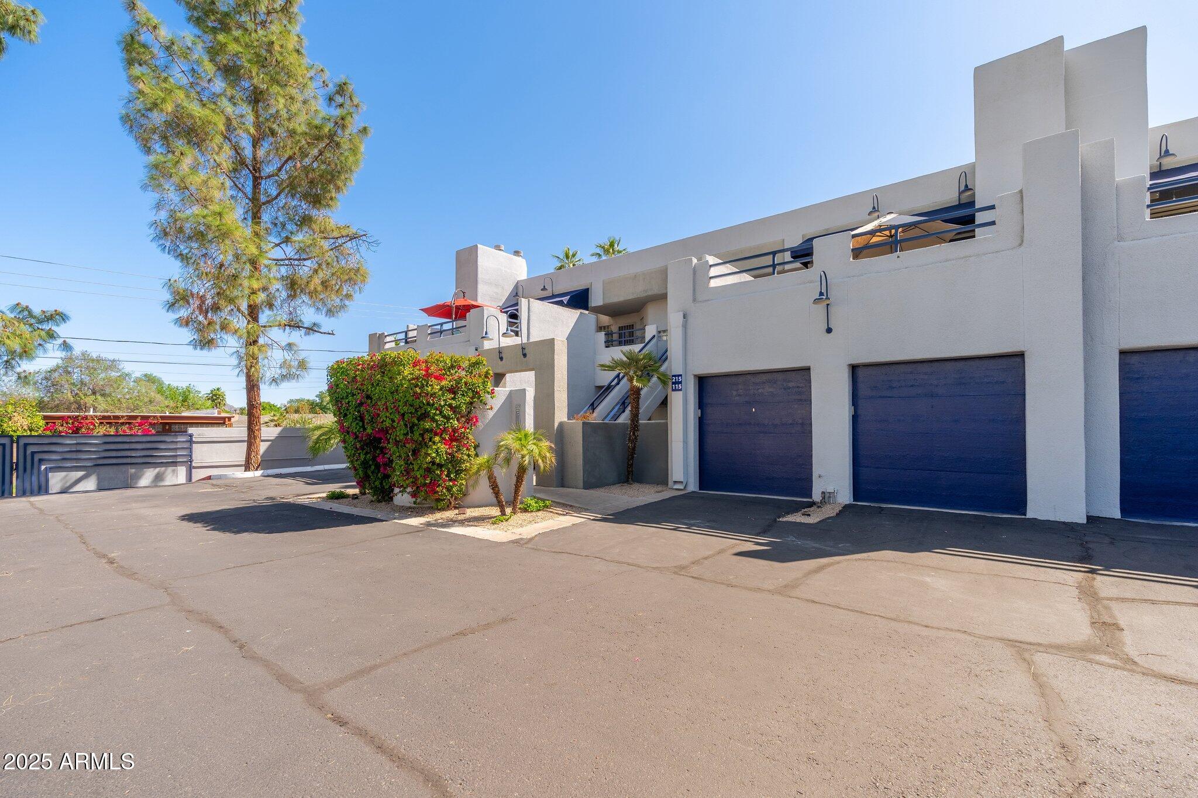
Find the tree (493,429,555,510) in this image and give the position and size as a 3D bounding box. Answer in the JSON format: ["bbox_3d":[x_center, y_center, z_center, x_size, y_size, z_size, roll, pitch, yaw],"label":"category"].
[{"bbox_3d":[-1.180,1.130,8.450,0.980,1.380,0.980,0,-2,0],"label":"tree"}]

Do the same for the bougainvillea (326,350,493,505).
[{"bbox_3d":[-3.500,0.510,9.900,3.250,2.750,1.750,-2,-3,40],"label":"bougainvillea"}]

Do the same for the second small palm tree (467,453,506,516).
[{"bbox_3d":[-1.740,1.335,8.300,0.680,0.980,0.660,0,-2,0],"label":"second small palm tree"}]

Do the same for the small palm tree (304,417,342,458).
[{"bbox_3d":[-5.240,1.090,10.900,1.450,1.620,1.450,0,-2,0],"label":"small palm tree"}]

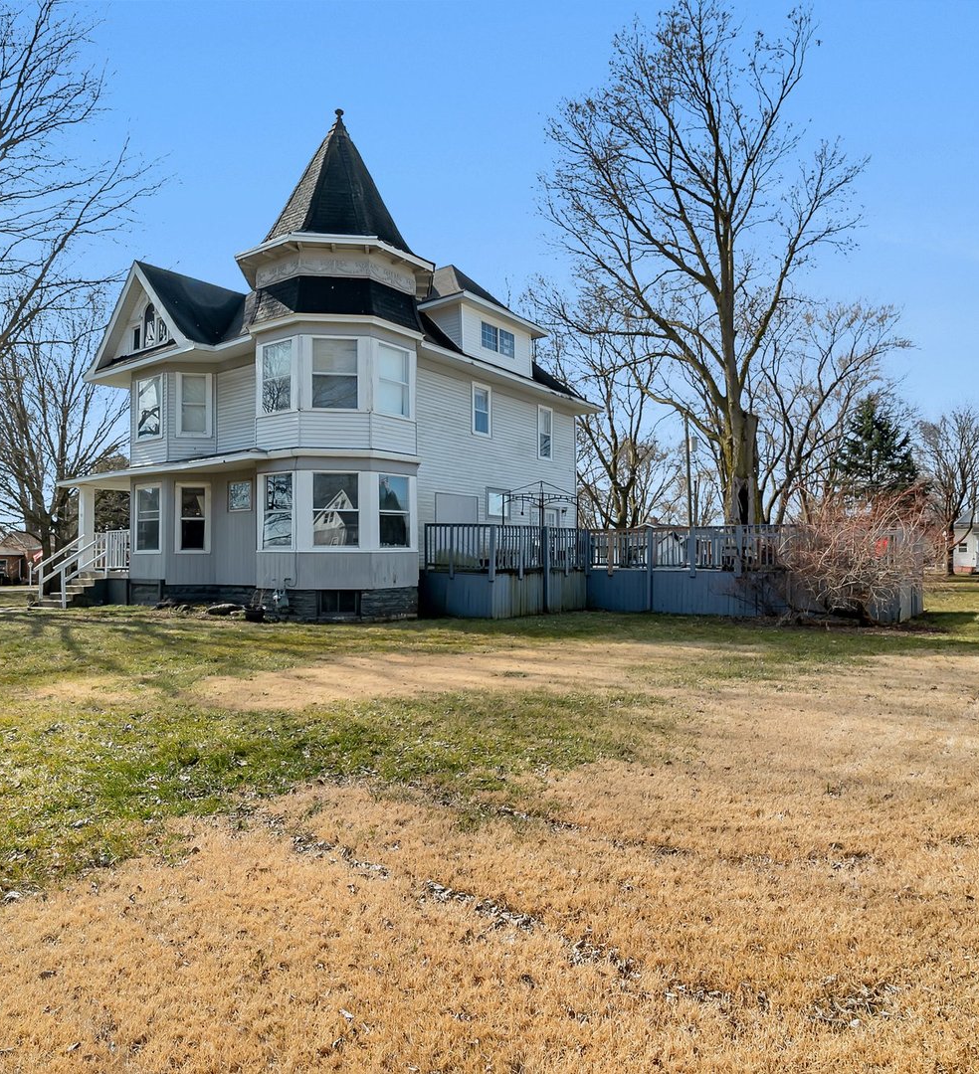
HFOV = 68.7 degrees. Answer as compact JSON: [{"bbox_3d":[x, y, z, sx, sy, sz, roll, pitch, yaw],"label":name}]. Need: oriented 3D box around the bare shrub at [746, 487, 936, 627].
[{"bbox_3d":[8.000,0.507,16.492,3.800,3.100,3.200,-1,-2,26],"label":"bare shrub"}]

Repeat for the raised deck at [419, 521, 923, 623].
[{"bbox_3d":[5.463,0.961,19.867,10.400,2.450,9.600,-1,-2,36],"label":"raised deck"}]

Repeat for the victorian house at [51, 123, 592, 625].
[{"bbox_3d":[-5.482,-4.546,24.591,14.200,13.700,13.400,-1,-2,36],"label":"victorian house"}]

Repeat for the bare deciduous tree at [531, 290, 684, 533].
[{"bbox_3d":[6.653,-5.405,38.184,8.400,16.150,8.000,0,-2,10],"label":"bare deciduous tree"}]

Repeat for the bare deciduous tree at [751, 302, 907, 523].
[{"bbox_3d":[18.123,-4.961,38.171,8.600,15.270,8.000,-1,-2,25],"label":"bare deciduous tree"}]

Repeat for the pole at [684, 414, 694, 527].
[{"bbox_3d":[13.314,-2.665,47.604,0.320,11.230,0.320,-2,-2,16],"label":"pole"}]

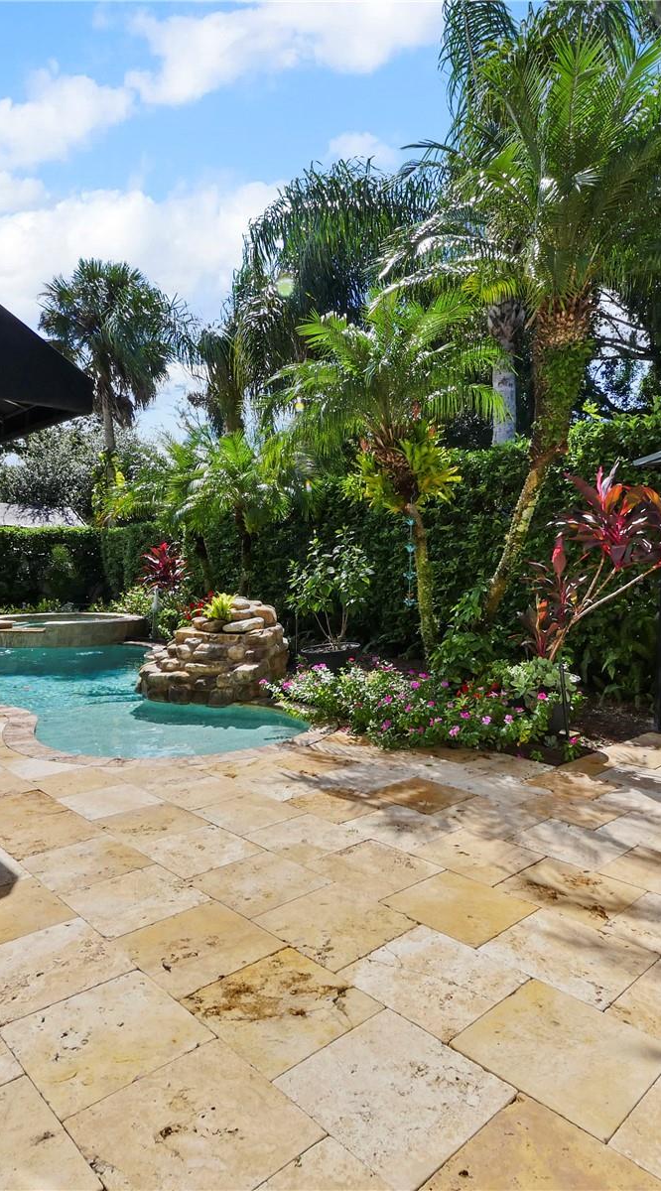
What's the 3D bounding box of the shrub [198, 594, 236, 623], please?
[{"bbox_3d":[-1.228,0.144,6.954,0.420,0.340,0.400,2,1,-10],"label":"shrub"}]

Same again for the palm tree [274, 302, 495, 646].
[{"bbox_3d":[0.587,-1.131,6.804,2.400,4.130,2.350,1,2,0],"label":"palm tree"}]

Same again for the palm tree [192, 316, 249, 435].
[{"bbox_3d":[-2.137,-2.379,12.961,2.200,6.500,2.200,2,1,-10],"label":"palm tree"}]

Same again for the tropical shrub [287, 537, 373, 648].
[{"bbox_3d":[-0.007,-0.063,7.300,0.980,1.270,0.920,1,2,0],"label":"tropical shrub"}]

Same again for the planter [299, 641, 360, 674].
[{"bbox_3d":[-0.026,0.775,6.614,0.620,0.460,0.620,2,1,0],"label":"planter"}]

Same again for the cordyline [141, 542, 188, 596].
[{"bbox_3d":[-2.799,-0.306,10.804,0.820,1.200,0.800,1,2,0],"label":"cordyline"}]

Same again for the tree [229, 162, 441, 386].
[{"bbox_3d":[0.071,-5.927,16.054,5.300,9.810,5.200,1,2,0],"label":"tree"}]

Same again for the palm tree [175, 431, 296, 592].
[{"bbox_3d":[-1.305,-0.674,8.990,1.750,3.280,1.700,2,1,-8],"label":"palm tree"}]

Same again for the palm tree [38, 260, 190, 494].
[{"bbox_3d":[-6.272,-4.856,18.538,4.200,9.620,4.100,1,2,0],"label":"palm tree"}]

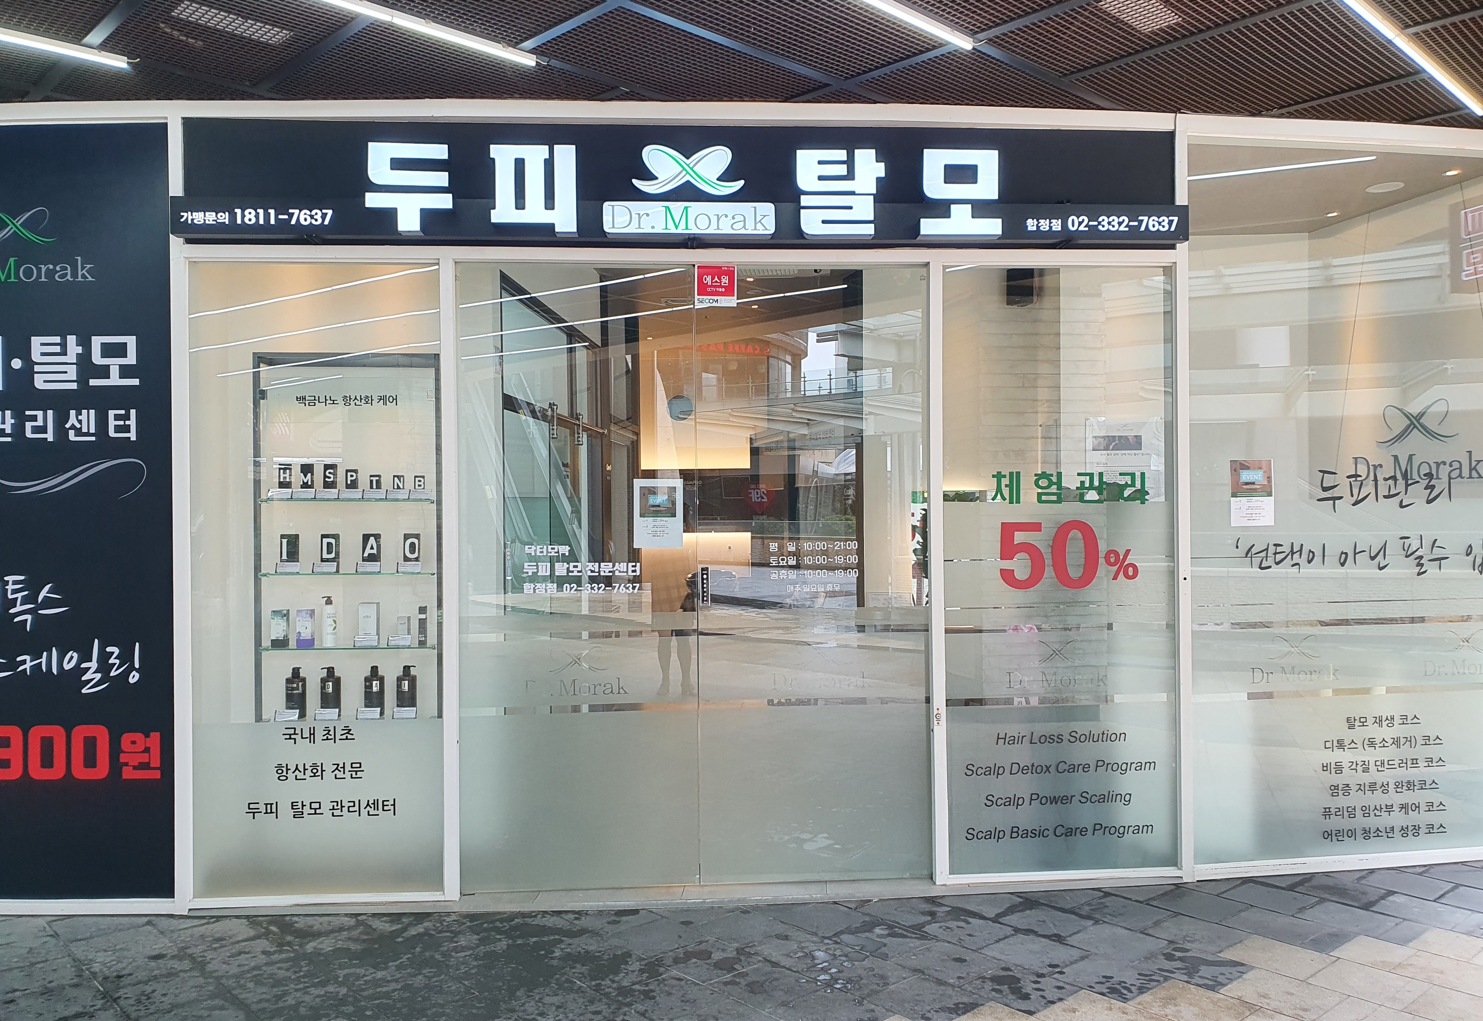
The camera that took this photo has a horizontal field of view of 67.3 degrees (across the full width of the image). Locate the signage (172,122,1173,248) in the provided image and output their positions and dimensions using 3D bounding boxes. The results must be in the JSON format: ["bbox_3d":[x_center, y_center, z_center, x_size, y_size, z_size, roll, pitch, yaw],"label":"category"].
[{"bbox_3d":[-0.194,-1.351,4.634,4.213,0.509,0.180,0,0,-4],"label":"signage"}]

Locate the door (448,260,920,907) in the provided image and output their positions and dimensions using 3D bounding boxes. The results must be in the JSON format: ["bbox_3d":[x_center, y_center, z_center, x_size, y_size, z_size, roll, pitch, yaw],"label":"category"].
[{"bbox_3d":[-0.183,0.270,4.691,1.993,2.628,0.060,0,0,-4],"label":"door"}]

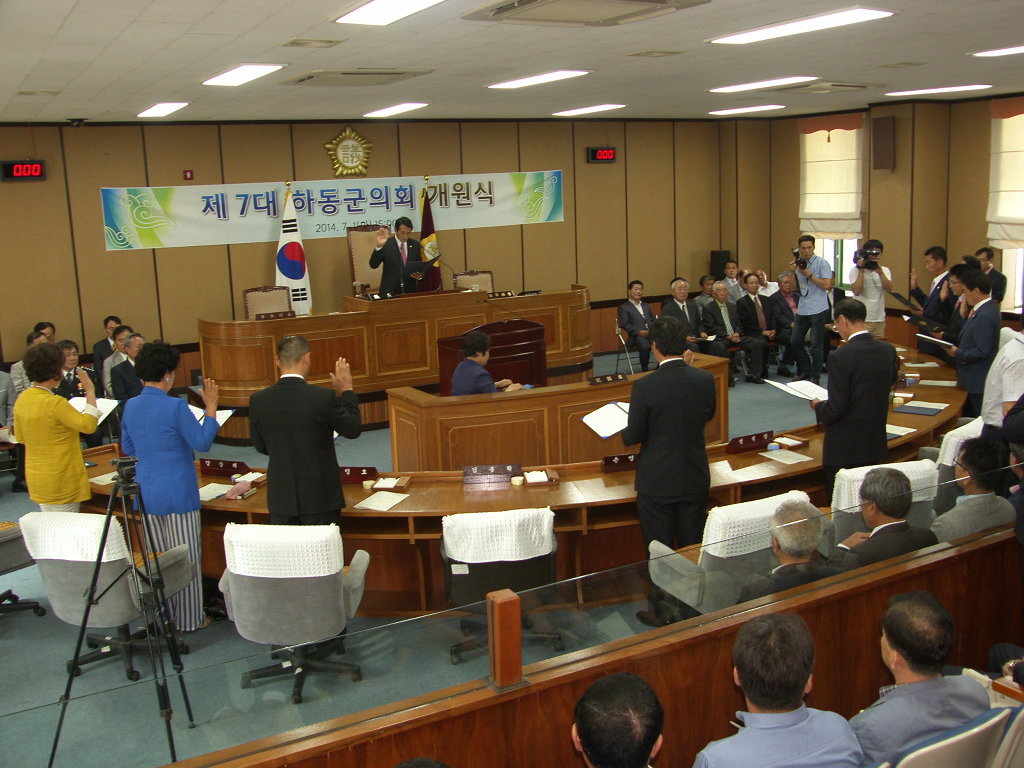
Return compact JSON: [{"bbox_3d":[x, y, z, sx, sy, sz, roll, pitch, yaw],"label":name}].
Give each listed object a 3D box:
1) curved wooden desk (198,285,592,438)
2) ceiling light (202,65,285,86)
[{"bbox_3d":[-1.034,-0.317,11.347,4.420,1.390,0.850,-8,12,-27],"label":"curved wooden desk"},{"bbox_3d":[-1.973,-2.242,7.510,0.290,0.060,1.240,-8,12,-28],"label":"ceiling light"}]

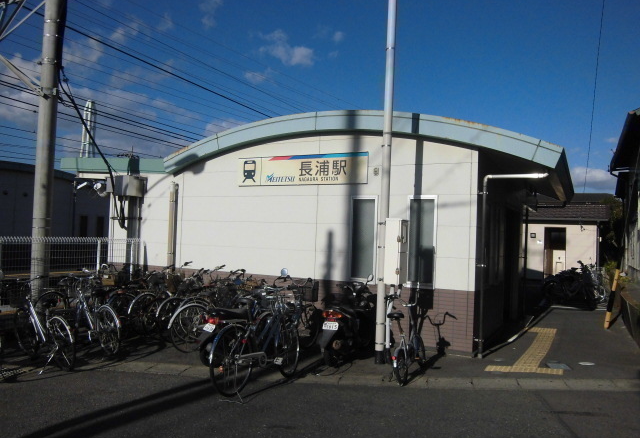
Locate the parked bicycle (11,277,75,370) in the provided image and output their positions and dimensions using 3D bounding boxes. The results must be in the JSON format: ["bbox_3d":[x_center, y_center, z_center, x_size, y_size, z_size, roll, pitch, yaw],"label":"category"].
[{"bbox_3d":[-3.370,1.226,5.850,1.680,1.000,0.560,0,-3,39],"label":"parked bicycle"}]

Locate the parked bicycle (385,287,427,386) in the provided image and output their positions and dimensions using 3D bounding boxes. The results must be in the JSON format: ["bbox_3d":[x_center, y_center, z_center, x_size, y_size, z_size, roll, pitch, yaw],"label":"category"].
[{"bbox_3d":[1.080,1.311,5.620,0.520,1.020,1.420,1,-2,22],"label":"parked bicycle"}]

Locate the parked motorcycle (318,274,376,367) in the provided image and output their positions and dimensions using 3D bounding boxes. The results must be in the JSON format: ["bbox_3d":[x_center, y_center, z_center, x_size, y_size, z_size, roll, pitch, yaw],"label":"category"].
[{"bbox_3d":[0.400,1.286,6.400,0.680,1.080,1.800,1,-2,26],"label":"parked motorcycle"}]

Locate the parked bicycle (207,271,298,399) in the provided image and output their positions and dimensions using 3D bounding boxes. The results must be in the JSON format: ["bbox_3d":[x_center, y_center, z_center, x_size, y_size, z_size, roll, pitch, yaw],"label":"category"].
[{"bbox_3d":[-0.600,1.207,5.030,0.570,1.090,1.730,1,-2,28],"label":"parked bicycle"}]

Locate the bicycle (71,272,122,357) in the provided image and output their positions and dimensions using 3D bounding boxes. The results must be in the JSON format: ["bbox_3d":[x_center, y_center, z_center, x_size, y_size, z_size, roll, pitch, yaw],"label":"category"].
[{"bbox_3d":[-3.050,1.249,6.480,1.700,1.000,0.560,0,-3,43],"label":"bicycle"}]

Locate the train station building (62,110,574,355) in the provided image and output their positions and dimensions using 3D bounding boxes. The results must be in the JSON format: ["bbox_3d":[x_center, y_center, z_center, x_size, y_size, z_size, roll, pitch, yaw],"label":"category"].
[{"bbox_3d":[-0.057,0.204,11.015,10.050,3.560,6.200,1,-2,27],"label":"train station building"}]

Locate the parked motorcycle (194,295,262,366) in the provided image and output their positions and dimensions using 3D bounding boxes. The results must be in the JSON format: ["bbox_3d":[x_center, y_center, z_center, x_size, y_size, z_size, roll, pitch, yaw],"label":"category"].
[{"bbox_3d":[-0.880,1.253,6.030,0.660,1.030,1.800,0,-3,39],"label":"parked motorcycle"}]

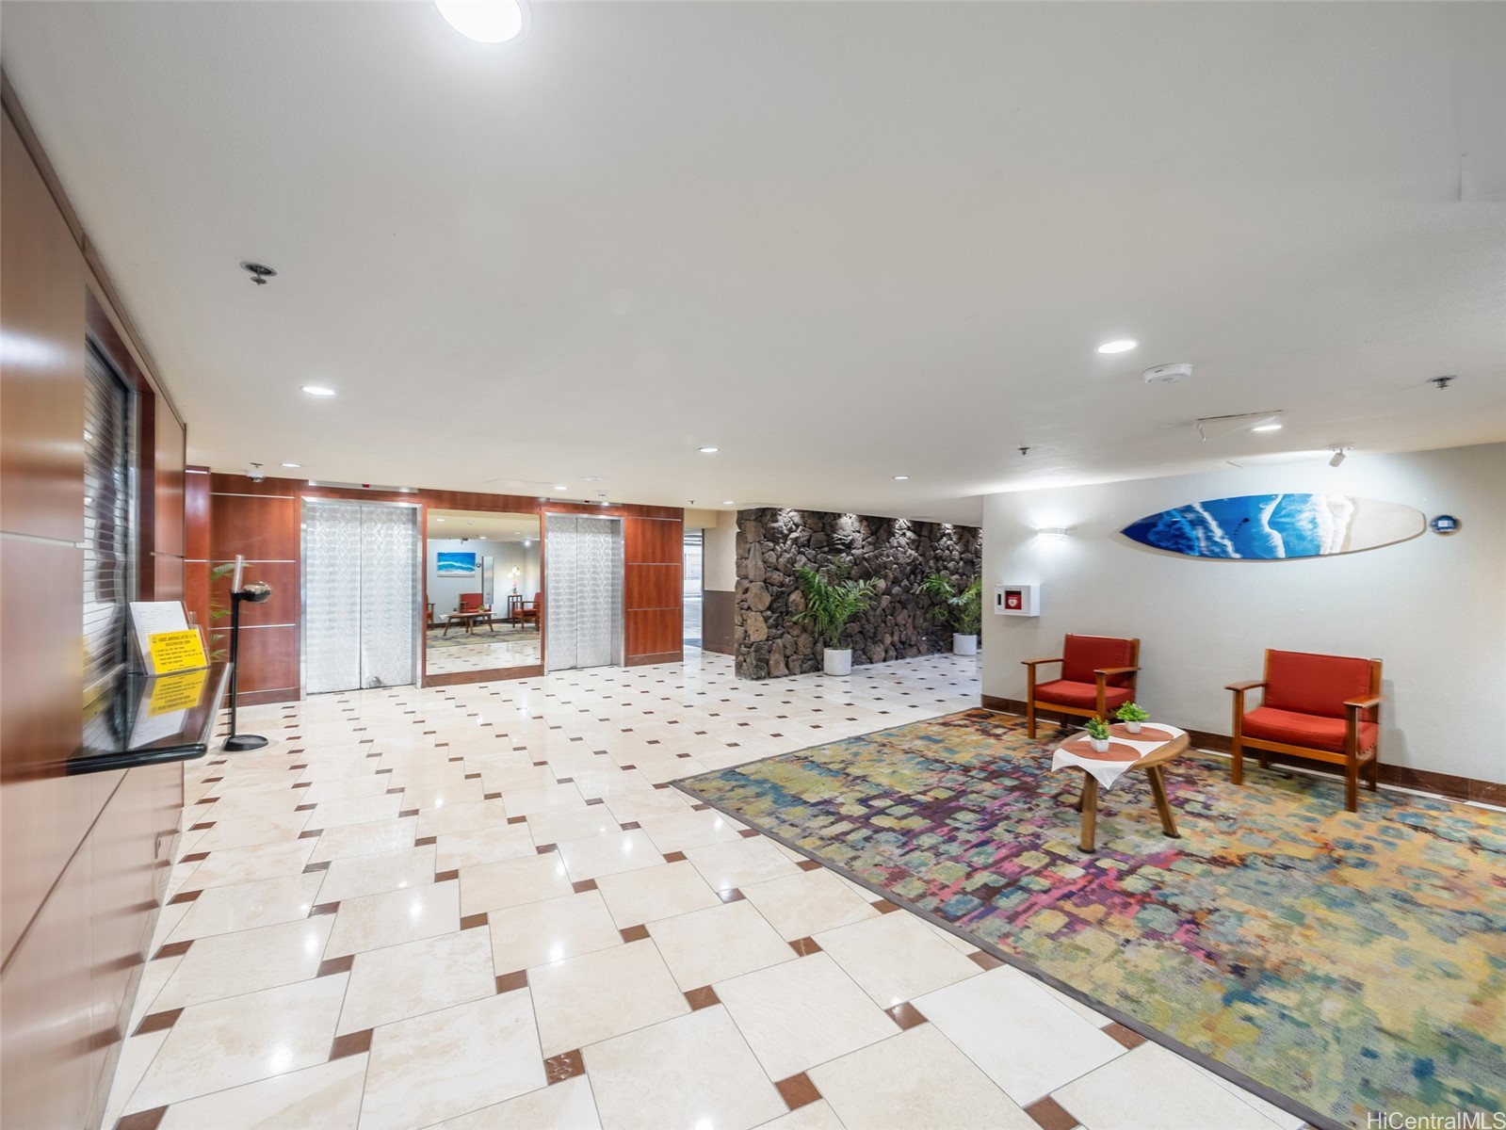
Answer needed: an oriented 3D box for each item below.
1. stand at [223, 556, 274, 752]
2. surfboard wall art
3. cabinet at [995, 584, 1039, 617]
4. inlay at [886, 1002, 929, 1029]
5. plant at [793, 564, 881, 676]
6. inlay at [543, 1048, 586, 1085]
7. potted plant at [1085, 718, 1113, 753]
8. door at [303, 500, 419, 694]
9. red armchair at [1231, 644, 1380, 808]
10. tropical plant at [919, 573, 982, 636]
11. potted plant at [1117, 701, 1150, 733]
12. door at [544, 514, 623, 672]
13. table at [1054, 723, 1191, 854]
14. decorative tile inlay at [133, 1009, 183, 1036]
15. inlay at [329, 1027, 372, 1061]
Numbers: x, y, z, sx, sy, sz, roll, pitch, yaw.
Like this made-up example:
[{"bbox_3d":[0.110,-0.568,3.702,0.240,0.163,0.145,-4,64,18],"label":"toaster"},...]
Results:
[{"bbox_3d":[-4.059,0.689,4.887,0.300,1.530,0.290,1,0,-38],"label":"stand"},{"bbox_3d":[3.784,-0.282,4.636,0.060,0.490,1.810,1,0,-38],"label":"surfboard wall art"},{"bbox_3d":[2.589,0.348,5.968,0.180,0.300,0.370,1,-1,-39],"label":"cabinet"},{"bbox_3d":[0.500,1.470,1.981,0.100,0.010,0.100,0,0,-24],"label":"inlay"},{"bbox_3d":[1.155,0.737,8.420,1.150,1.530,0.950,1,-1,-39],"label":"plant"},{"bbox_3d":[-0.546,1.463,1.771,0.100,0.010,0.100,0,0,-24],"label":"inlay"},{"bbox_3d":[1.965,0.957,3.461,0.140,0.190,0.140,1,0,-38],"label":"potted plant"},{"bbox_3d":[-4.519,0.404,7.053,1.080,2.130,0.120,1,-1,-39],"label":"door"},{"bbox_3d":[3.679,1.046,4.070,0.740,0.860,0.680,1,-1,-39],"label":"red armchair"},{"bbox_3d":[3.456,0.652,10.147,1.200,1.060,1.100,1,0,-38],"label":"tropical plant"},{"bbox_3d":[2.293,0.921,3.670,0.190,0.200,0.200,1,-1,-39],"label":"potted plant"},{"bbox_3d":[-2.446,0.422,8.720,1.080,2.130,0.120,1,-1,-39],"label":"door"},{"bbox_3d":[2.119,1.232,3.463,1.200,0.470,0.510,1,-1,-39],"label":"table"},{"bbox_3d":[-1.887,1.456,1.935,0.100,0.010,0.100,0,0,-24],"label":"decorative tile inlay"},{"bbox_3d":[-1.216,1.460,1.847,0.100,0.010,0.100,0,0,-24],"label":"inlay"}]

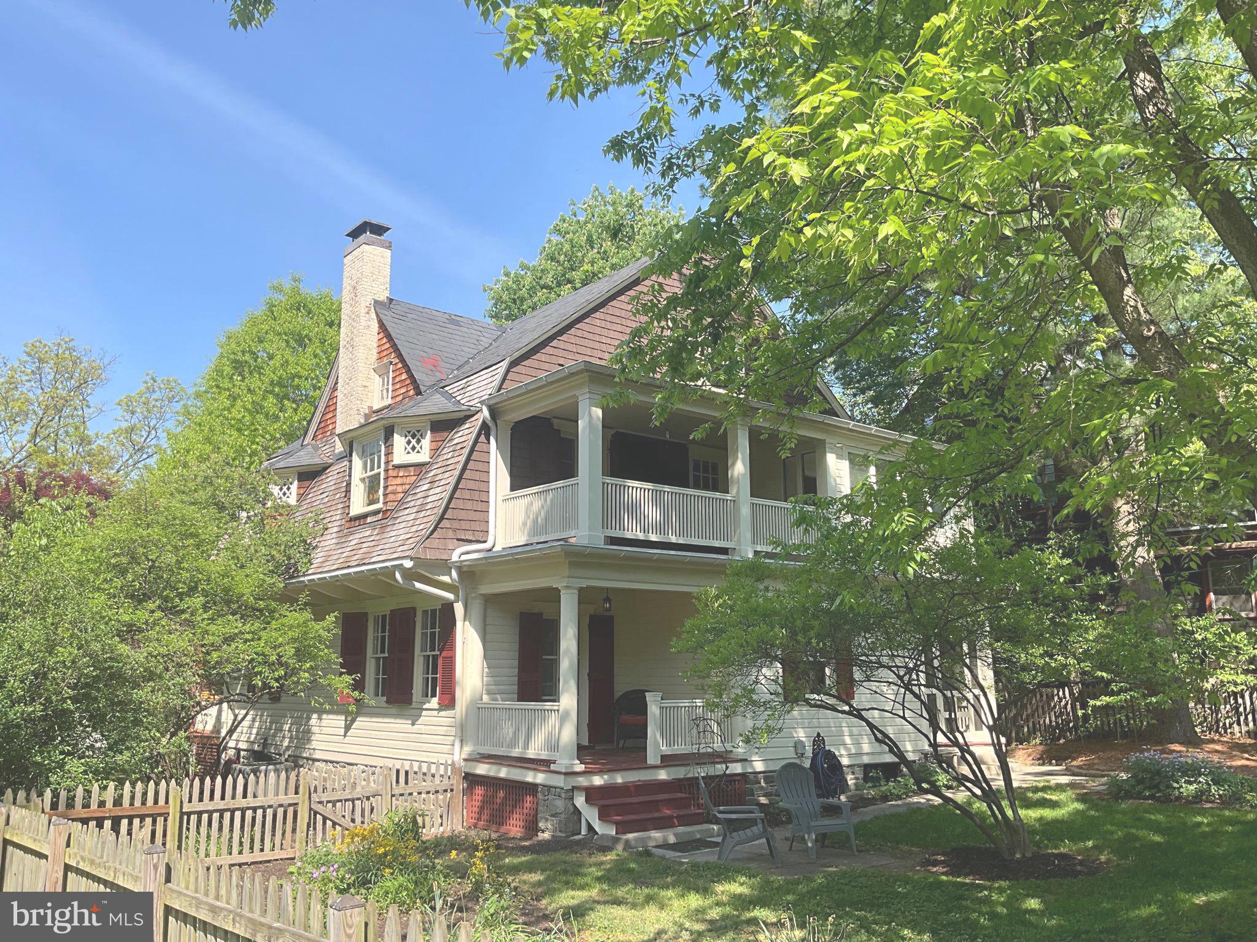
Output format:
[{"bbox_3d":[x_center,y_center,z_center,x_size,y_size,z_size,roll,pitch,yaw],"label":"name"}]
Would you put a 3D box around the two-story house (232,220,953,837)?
[{"bbox_3d":[-0.840,0.740,21.240,11.230,10.500,12.970,9,-14,-39],"label":"two-story house"}]

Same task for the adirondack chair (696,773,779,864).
[{"bbox_3d":[1.146,3.618,11.024,0.850,0.935,0.740,0,-11,1],"label":"adirondack chair"}]

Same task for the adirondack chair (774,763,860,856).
[{"bbox_3d":[2.061,3.756,11.740,0.740,0.935,0.850,4,-12,-22],"label":"adirondack chair"}]

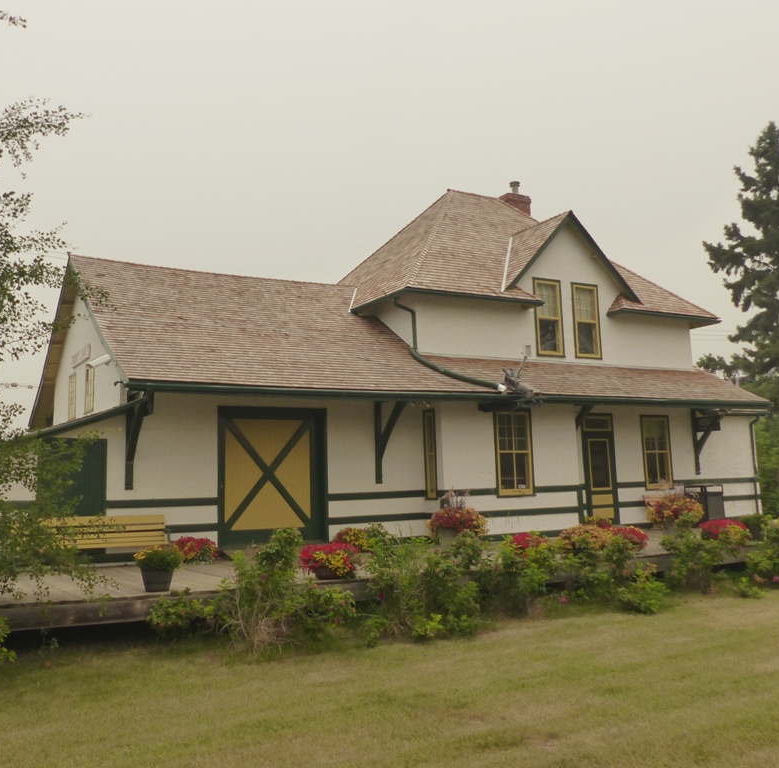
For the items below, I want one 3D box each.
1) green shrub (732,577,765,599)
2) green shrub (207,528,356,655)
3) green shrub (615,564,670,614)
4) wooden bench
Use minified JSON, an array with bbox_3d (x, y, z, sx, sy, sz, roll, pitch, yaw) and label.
[{"bbox_3d":[5.125,2.905,11.000,0.430,0.300,0.390,2,-8,-30],"label":"green shrub"},{"bbox_3d":[-1.219,2.343,8.700,1.580,1.380,1.200,2,-8,-30],"label":"green shrub"},{"bbox_3d":[3.319,2.707,10.150,0.670,0.630,0.600,2,-8,-30],"label":"green shrub"},{"bbox_3d":[-4.495,2.489,11.977,2.050,0.780,0.650,2,-8,-30],"label":"wooden bench"}]

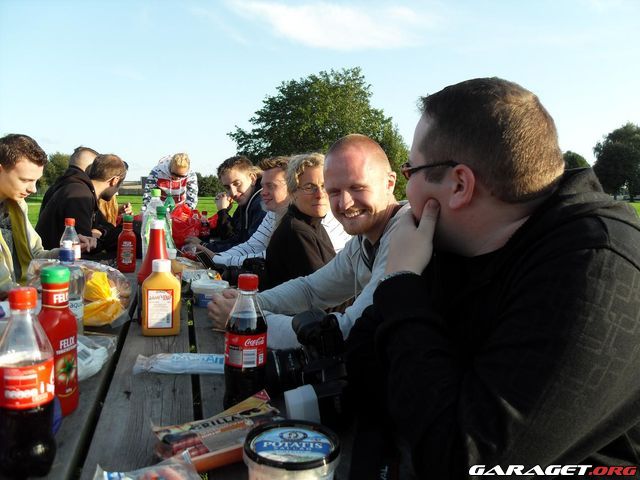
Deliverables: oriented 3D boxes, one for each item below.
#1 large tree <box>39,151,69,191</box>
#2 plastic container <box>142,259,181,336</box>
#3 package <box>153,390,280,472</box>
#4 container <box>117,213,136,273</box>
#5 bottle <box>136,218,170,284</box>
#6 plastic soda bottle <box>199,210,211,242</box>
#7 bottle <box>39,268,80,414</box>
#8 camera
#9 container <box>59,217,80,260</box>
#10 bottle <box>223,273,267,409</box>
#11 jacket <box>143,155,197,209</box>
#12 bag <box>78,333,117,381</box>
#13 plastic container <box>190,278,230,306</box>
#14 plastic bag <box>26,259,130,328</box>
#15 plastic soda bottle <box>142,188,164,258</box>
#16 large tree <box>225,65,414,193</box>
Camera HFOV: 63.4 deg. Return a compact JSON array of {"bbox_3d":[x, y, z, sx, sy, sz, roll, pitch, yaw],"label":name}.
[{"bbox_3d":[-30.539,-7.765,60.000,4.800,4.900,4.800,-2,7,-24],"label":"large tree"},{"bbox_3d":[-0.393,0.140,1.285,0.090,0.188,0.055,0,6,-7],"label":"plastic container"},{"bbox_3d":[-0.142,0.282,0.752,0.188,0.034,0.108,-3,7,-31],"label":"package"},{"bbox_3d":[-0.839,0.007,2.250,0.082,0.234,0.060,0,5,-11],"label":"container"},{"bbox_3d":[-0.422,0.083,1.350,0.098,0.264,0.090,0,5,-11],"label":"bottle"},{"bbox_3d":[-0.712,-0.073,3.200,0.065,0.225,0.065,1,5,0],"label":"plastic soda bottle"},{"bbox_3d":[-0.433,0.164,0.860,0.052,0.234,0.069,5,8,32],"label":"bottle"},{"bbox_3d":[-0.032,0.189,0.885,0.150,0.145,0.140,2,5,3],"label":"camera"},{"bbox_3d":[-0.888,0.043,1.850,0.066,0.235,0.066,-2,7,-26],"label":"container"},{"bbox_3d":[-0.115,0.159,0.810,0.065,0.225,0.065,1,5,0],"label":"bottle"},{"bbox_3d":[-1.311,-0.458,4.525,0.480,0.522,0.460,-1,7,-19],"label":"jacket"},{"bbox_3d":[-0.478,0.211,1.060,0.130,0.060,0.180,0,5,-16],"label":"bag"},{"bbox_3d":[-0.336,0.168,1.590,0.113,0.066,0.113,0,7,-12],"label":"plastic container"},{"bbox_3d":[-0.679,0.136,1.450,0.270,0.130,0.250,0,5,-11],"label":"plastic bag"},{"bbox_3d":[-0.585,-0.008,1.860,0.102,0.346,0.102,-1,7,-18],"label":"plastic soda bottle"},{"bbox_3d":[-0.104,-7.151,36.000,12.500,9.842,11.500,1,5,0],"label":"large tree"}]

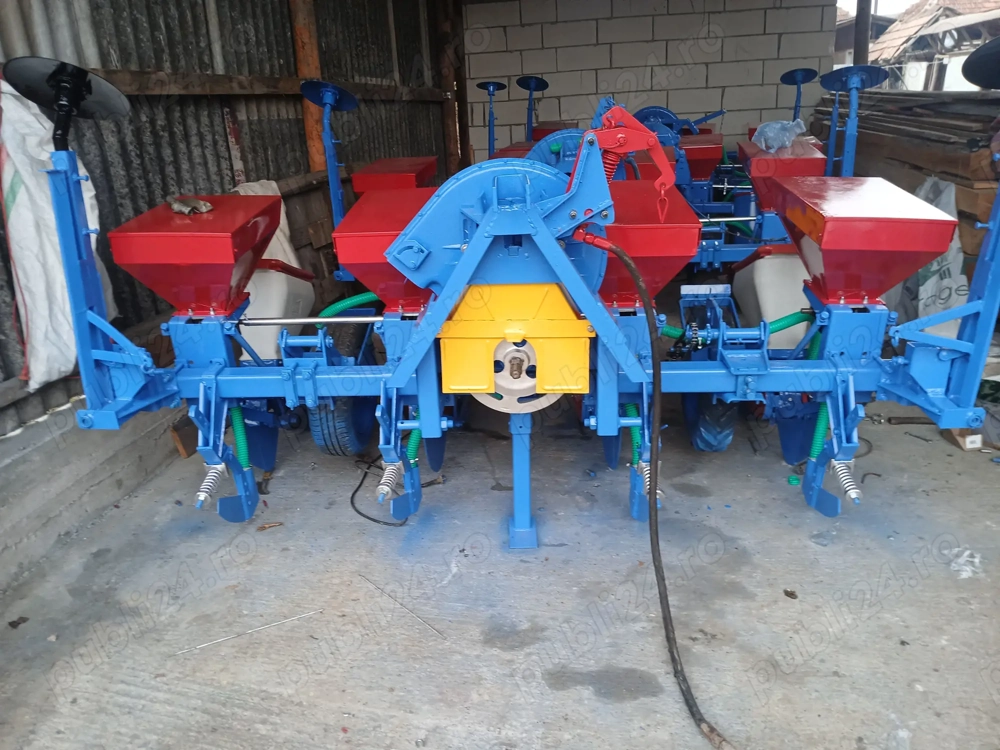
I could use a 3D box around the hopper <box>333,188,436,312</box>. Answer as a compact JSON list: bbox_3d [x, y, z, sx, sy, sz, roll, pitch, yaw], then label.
[{"bbox_3d":[-0.285,-0.405,2.500,0.372,0.305,0.532,0,27,3],"label":"hopper"}]

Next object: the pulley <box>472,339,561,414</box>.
[{"bbox_3d":[0.053,-0.050,2.190,0.380,0.380,0.090,-1,27,3],"label":"pulley"}]

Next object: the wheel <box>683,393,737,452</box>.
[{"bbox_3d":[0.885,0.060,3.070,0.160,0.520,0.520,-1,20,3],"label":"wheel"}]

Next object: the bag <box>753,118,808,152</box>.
[{"bbox_3d":[1.548,-1.321,4.160,0.290,0.170,0.220,1,20,9],"label":"bag"}]

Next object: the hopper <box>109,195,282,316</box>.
[{"bbox_3d":[-0.970,-0.396,2.525,0.372,0.305,0.532,0,26,2],"label":"hopper"}]

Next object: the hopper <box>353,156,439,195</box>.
[{"bbox_3d":[-0.592,-1.080,4.430,0.372,0.305,0.532,1,26,9],"label":"hopper"}]

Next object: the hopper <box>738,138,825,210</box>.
[{"bbox_3d":[1.535,-1.100,4.170,0.372,0.305,0.532,1,25,8],"label":"hopper"}]

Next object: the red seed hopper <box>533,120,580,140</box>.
[{"bbox_3d":[0.505,-2.070,6.700,0.372,0.305,0.532,1,25,7],"label":"red seed hopper"}]

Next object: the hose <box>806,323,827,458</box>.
[{"bbox_3d":[1.102,0.070,2.612,0.055,0.550,0.060,-7,27,6],"label":"hose"}]

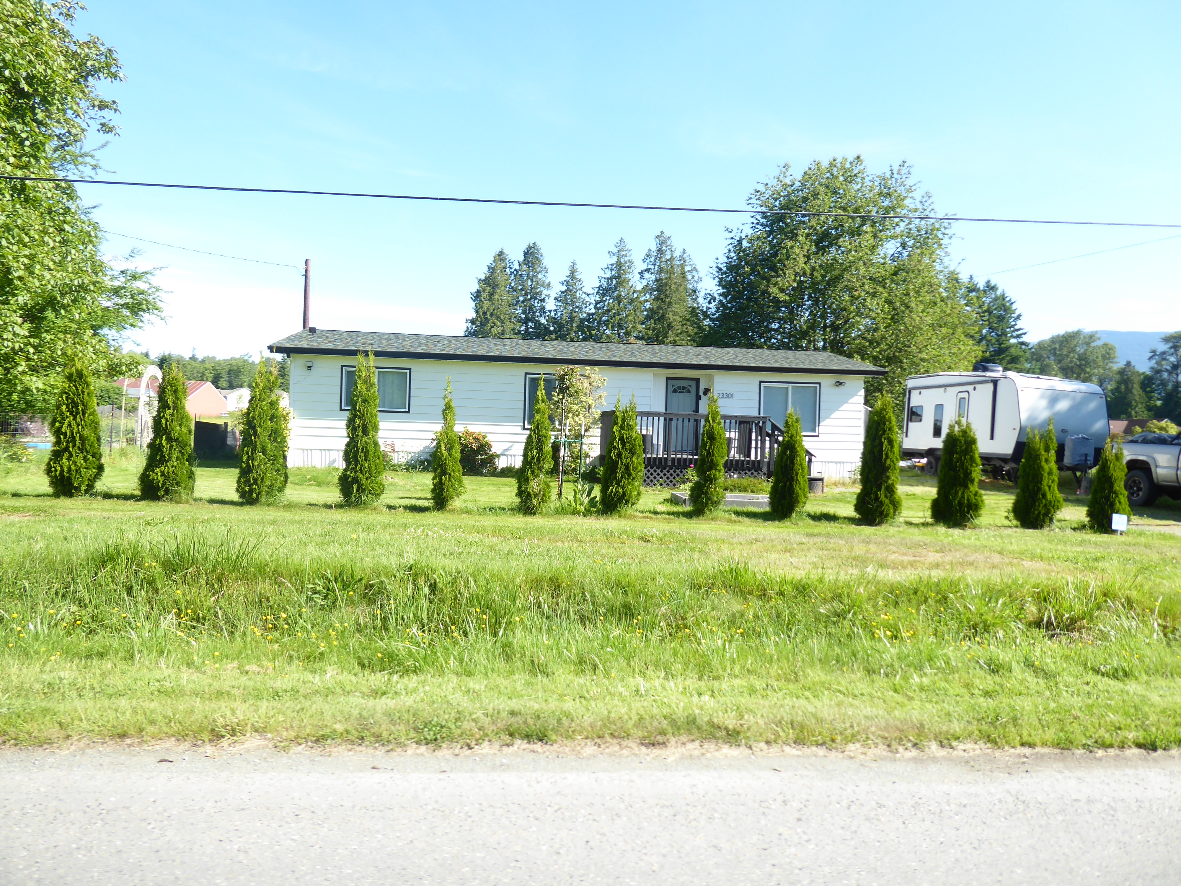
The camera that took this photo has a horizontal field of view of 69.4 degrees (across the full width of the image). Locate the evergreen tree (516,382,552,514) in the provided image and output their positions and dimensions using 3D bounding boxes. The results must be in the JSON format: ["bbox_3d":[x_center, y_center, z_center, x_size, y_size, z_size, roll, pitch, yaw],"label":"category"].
[{"bbox_3d":[-0.866,0.071,13.123,0.554,2.030,0.554,2,1,-7],"label":"evergreen tree"}]

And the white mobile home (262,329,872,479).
[{"bbox_3d":[-0.480,-1.188,25.193,15.520,3.769,7.969,2,1,-7],"label":"white mobile home"}]

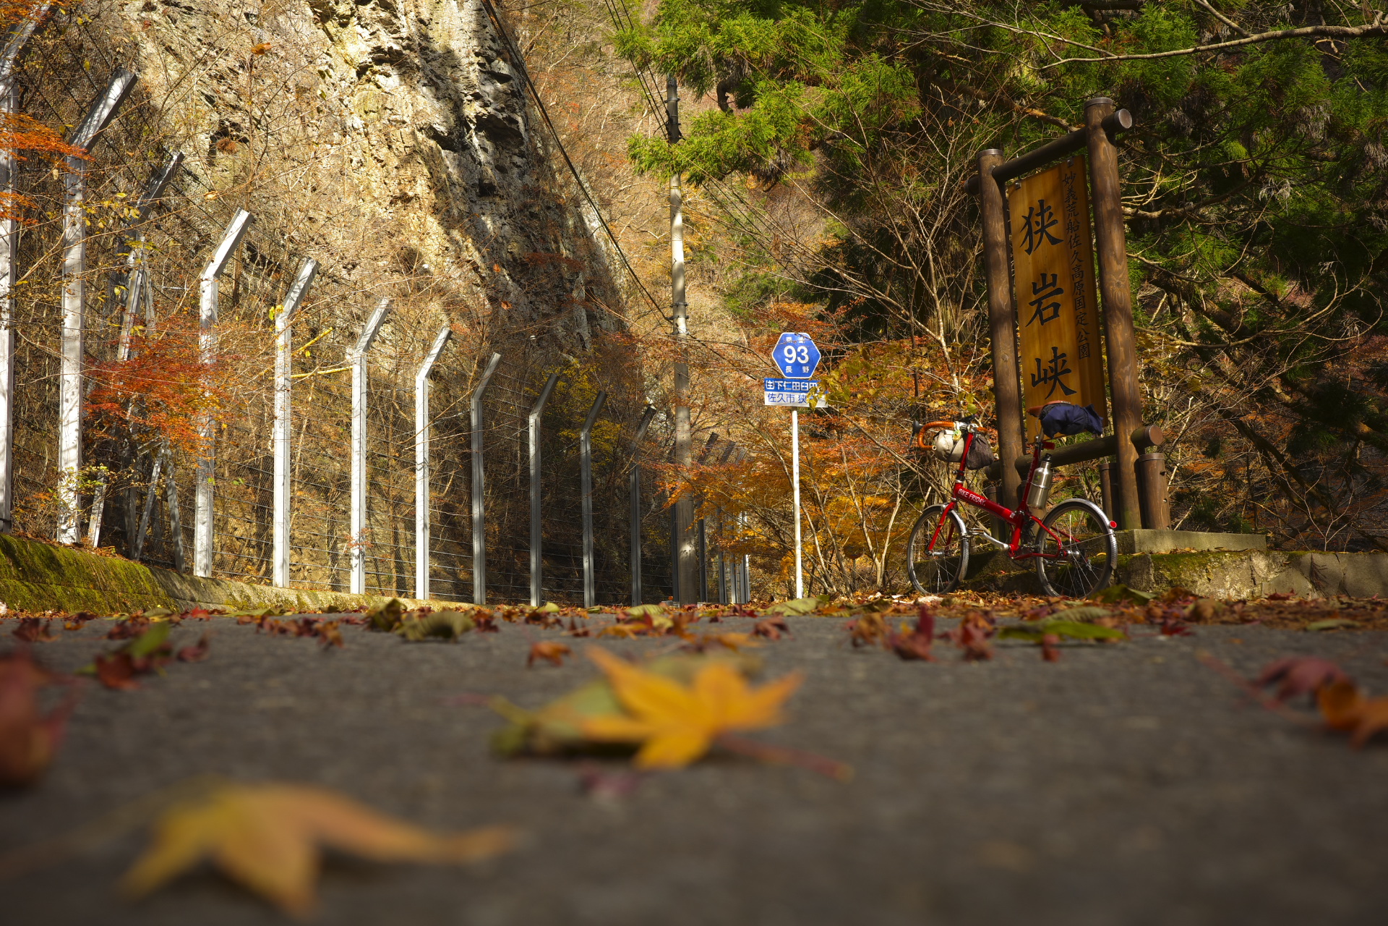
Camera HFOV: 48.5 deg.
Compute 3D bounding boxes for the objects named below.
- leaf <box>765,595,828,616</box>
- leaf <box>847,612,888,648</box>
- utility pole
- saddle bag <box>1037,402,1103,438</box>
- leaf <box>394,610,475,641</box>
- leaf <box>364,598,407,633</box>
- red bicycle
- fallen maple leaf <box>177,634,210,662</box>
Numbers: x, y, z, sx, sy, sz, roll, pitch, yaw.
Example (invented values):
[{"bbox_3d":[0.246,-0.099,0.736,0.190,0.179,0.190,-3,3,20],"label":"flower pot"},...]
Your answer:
[{"bbox_3d":[0.361,0.502,5.431,0.214,0.065,0.120,-2,-8,0],"label":"leaf"},{"bbox_3d":[0.211,0.204,1.883,0.050,0.041,0.045,-2,-8,0],"label":"leaf"},{"bbox_3d":[-0.263,-2.485,29.686,0.340,10.411,0.340,-2,-8,0],"label":"utility pole"},{"bbox_3d":[1.960,-0.217,8.000,0.250,0.170,0.230,4,-5,-36],"label":"saddle bag"},{"bbox_3d":[-0.426,0.268,2.530,0.128,0.046,0.080,-2,-8,0],"label":"leaf"},{"bbox_3d":[-0.691,0.342,3.458,0.095,0.069,0.065,-2,-8,0],"label":"leaf"},{"bbox_3d":[1.662,0.218,8.310,0.440,1.000,1.500,4,-5,-36],"label":"red bicycle"},{"bbox_3d":[-0.566,0.209,1.744,0.039,0.030,0.036,-2,-8,0],"label":"fallen maple leaf"}]

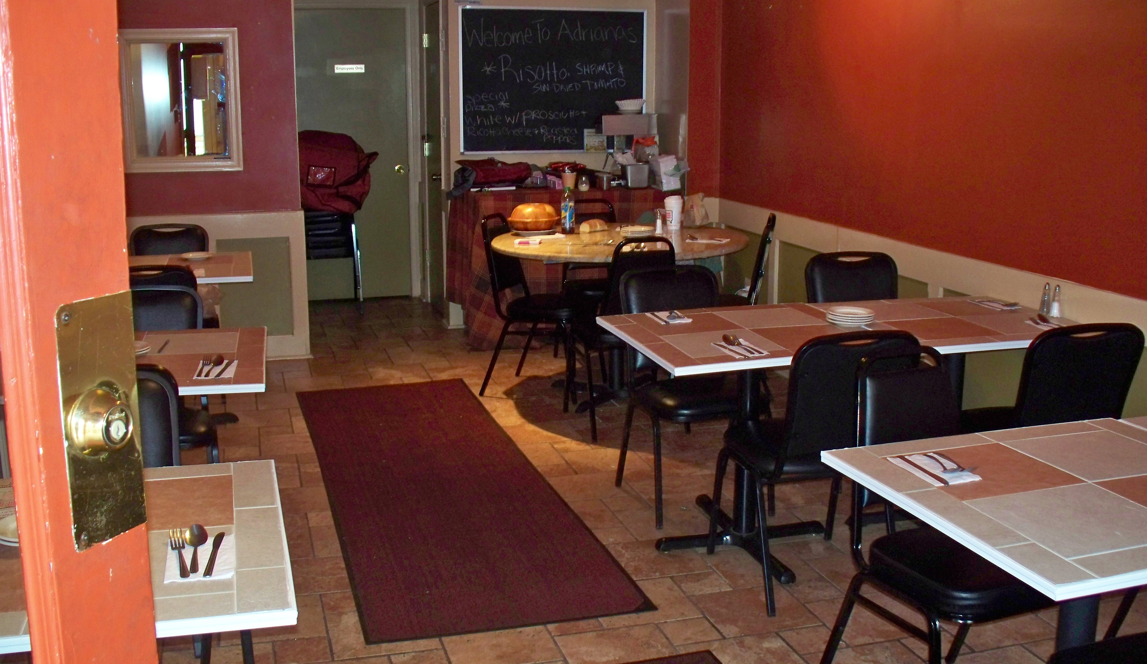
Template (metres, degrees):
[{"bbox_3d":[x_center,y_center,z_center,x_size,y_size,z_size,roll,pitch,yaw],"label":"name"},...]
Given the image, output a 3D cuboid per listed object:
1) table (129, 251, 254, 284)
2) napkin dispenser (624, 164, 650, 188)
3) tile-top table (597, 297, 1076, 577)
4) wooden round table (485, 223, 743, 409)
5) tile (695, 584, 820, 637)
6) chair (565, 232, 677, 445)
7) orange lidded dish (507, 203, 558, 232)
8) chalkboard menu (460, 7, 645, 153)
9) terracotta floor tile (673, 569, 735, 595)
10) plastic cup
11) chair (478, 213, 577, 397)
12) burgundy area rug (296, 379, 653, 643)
[{"bbox_3d":[-1.927,0.059,5.467,0.860,0.750,0.820,-3,12,-16],"label":"table"},{"bbox_3d":[0.394,-0.990,7.352,0.150,0.145,0.140,-2,12,-12],"label":"napkin dispenser"},{"bbox_3d":[0.989,0.355,4.115,1.700,0.780,0.810,-3,12,-15],"label":"tile-top table"},{"bbox_3d":[0.230,-0.090,5.899,1.270,0.760,1.270,0,12,0],"label":"wooden round table"},{"bbox_3d":[0.550,0.854,3.544,0.310,0.010,0.300,-3,12,-16],"label":"tile"},{"bbox_3d":[0.240,-0.018,5.253,0.450,0.885,0.540,-3,12,-15],"label":"chair"},{"bbox_3d":[-0.220,-0.647,6.538,0.255,0.140,0.250,0,12,0],"label":"orange lidded dish"},{"bbox_3d":[-0.116,-1.615,7.477,1.230,0.922,0.020,-3,12,-16],"label":"chalkboard menu"},{"bbox_3d":[0.398,0.785,3.599,0.146,0.010,0.146,-3,12,-16],"label":"terracotta floor tile"},{"bbox_3d":[0.573,-0.676,6.604,0.100,0.182,0.100,0,12,0],"label":"plastic cup"},{"bbox_3d":[-0.133,-0.139,5.818,0.540,0.885,0.450,4,12,18],"label":"chair"},{"bbox_3d":[-0.574,0.553,4.638,0.855,0.010,2.847,-3,12,-17],"label":"burgundy area rug"}]

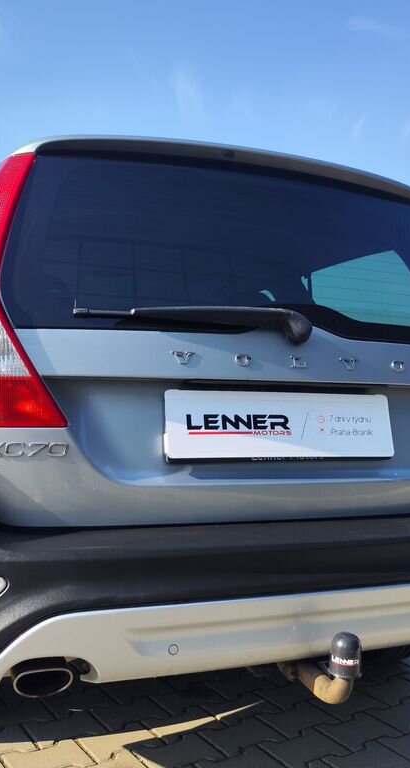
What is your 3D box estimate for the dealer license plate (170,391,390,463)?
[{"bbox_3d":[0.170,0.092,1.448,0.530,0.138,0.025,1,-8,-20],"label":"dealer license plate"}]

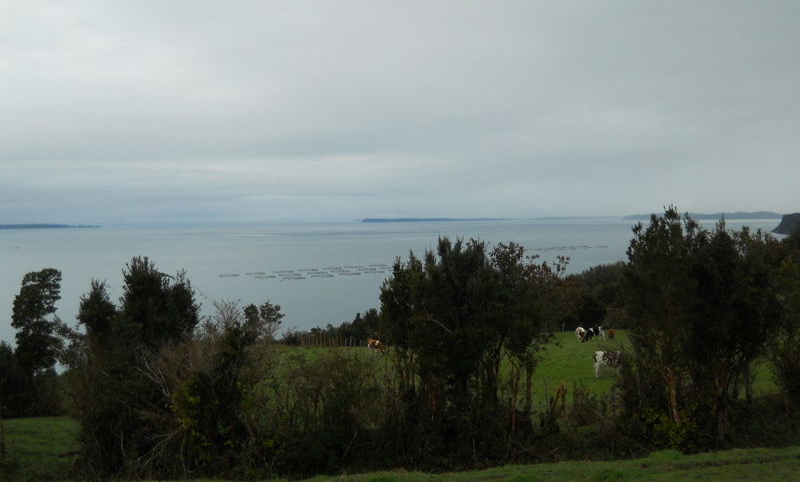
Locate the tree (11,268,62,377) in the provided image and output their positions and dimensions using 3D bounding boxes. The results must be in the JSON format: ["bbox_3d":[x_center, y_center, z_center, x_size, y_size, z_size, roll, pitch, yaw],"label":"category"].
[{"bbox_3d":[-19.952,4.754,47.000,2.800,6.500,2.700,-1,1,-23],"label":"tree"}]

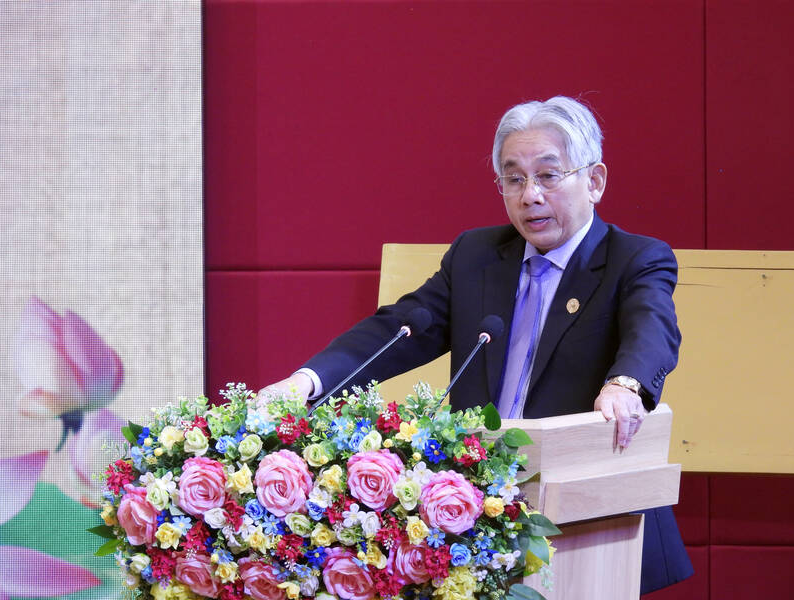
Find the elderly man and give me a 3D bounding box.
[{"bbox_3d":[0.180,0.460,11.020,0.550,1.600,0.740,0,2,27],"label":"elderly man"}]

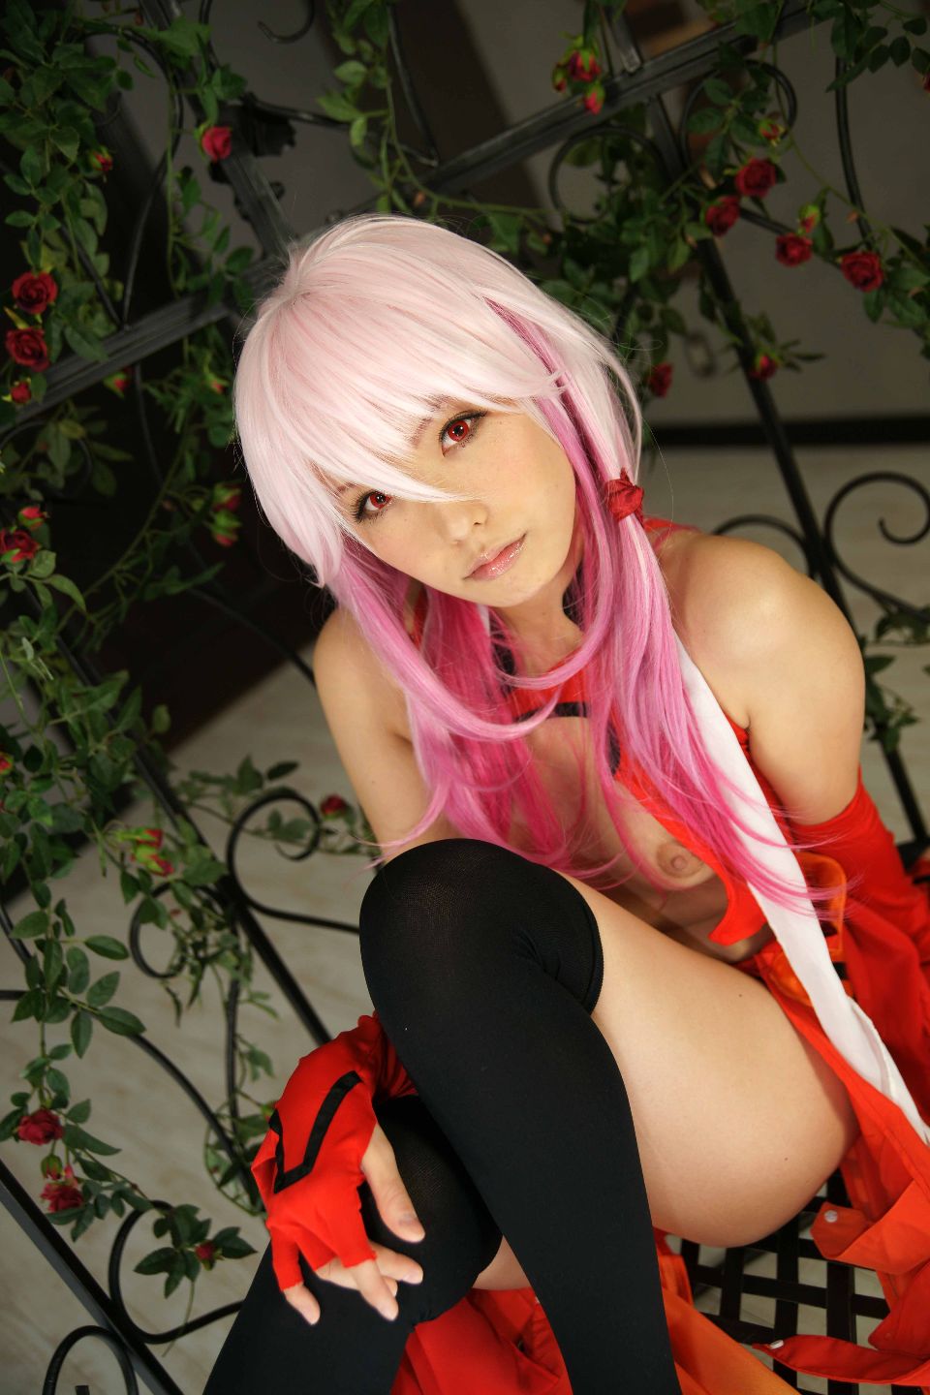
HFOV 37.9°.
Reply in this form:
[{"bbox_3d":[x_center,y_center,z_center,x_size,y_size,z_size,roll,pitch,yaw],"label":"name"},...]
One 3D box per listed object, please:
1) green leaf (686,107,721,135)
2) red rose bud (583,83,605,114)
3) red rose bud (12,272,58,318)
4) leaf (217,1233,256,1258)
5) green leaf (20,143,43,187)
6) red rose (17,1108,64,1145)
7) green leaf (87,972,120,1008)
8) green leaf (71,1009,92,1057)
[{"bbox_3d":[0.187,-0.451,1.060,0.029,0.020,0.008,-13,2,0],"label":"green leaf"},{"bbox_3d":[0.115,-0.534,1.210,0.019,0.027,0.019,-2,-12,0],"label":"red rose bud"},{"bbox_3d":[-0.333,-0.313,1.050,0.035,0.035,0.030,-29,23,-6],"label":"red rose bud"},{"bbox_3d":[-0.154,0.369,0.915,0.031,0.008,0.017,17,59,0],"label":"leaf"},{"bbox_3d":[-0.371,-0.455,1.160,0.018,0.037,0.008,-3,0,0],"label":"green leaf"},{"bbox_3d":[-0.344,0.348,1.100,0.037,0.037,0.029,5,35,8],"label":"red rose"},{"bbox_3d":[-0.282,0.229,1.060,0.034,0.018,0.009,-52,4,6],"label":"green leaf"},{"bbox_3d":[-0.300,0.262,1.060,0.016,0.036,0.009,-3,9,-16],"label":"green leaf"}]

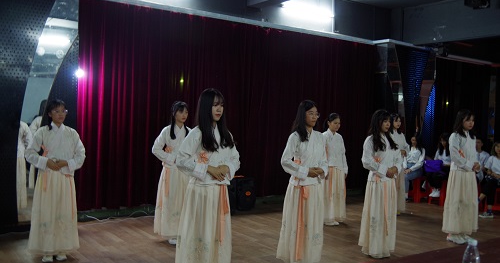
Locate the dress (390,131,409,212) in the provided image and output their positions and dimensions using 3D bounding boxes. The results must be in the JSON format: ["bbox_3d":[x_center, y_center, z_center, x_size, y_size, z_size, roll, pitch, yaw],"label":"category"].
[{"bbox_3d":[2.386,0.644,8.112,0.480,1.323,0.400,1,1,-35],"label":"dress"}]

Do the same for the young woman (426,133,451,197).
[{"bbox_3d":[3.637,0.667,9.500,0.600,1.250,0.460,1,0,-44],"label":"young woman"}]

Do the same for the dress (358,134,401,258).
[{"bbox_3d":[1.404,0.673,5.373,0.520,1.302,0.440,1,1,-39],"label":"dress"}]

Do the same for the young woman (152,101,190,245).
[{"bbox_3d":[-0.859,0.468,5.737,0.540,1.631,0.420,1,1,-38],"label":"young woman"}]

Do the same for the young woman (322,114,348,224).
[{"bbox_3d":[1.211,0.535,7.107,0.450,1.580,0.350,1,0,-32],"label":"young woman"}]

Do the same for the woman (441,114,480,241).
[{"bbox_3d":[2.610,0.545,6.128,0.460,1.610,0.390,1,0,-34],"label":"woman"}]

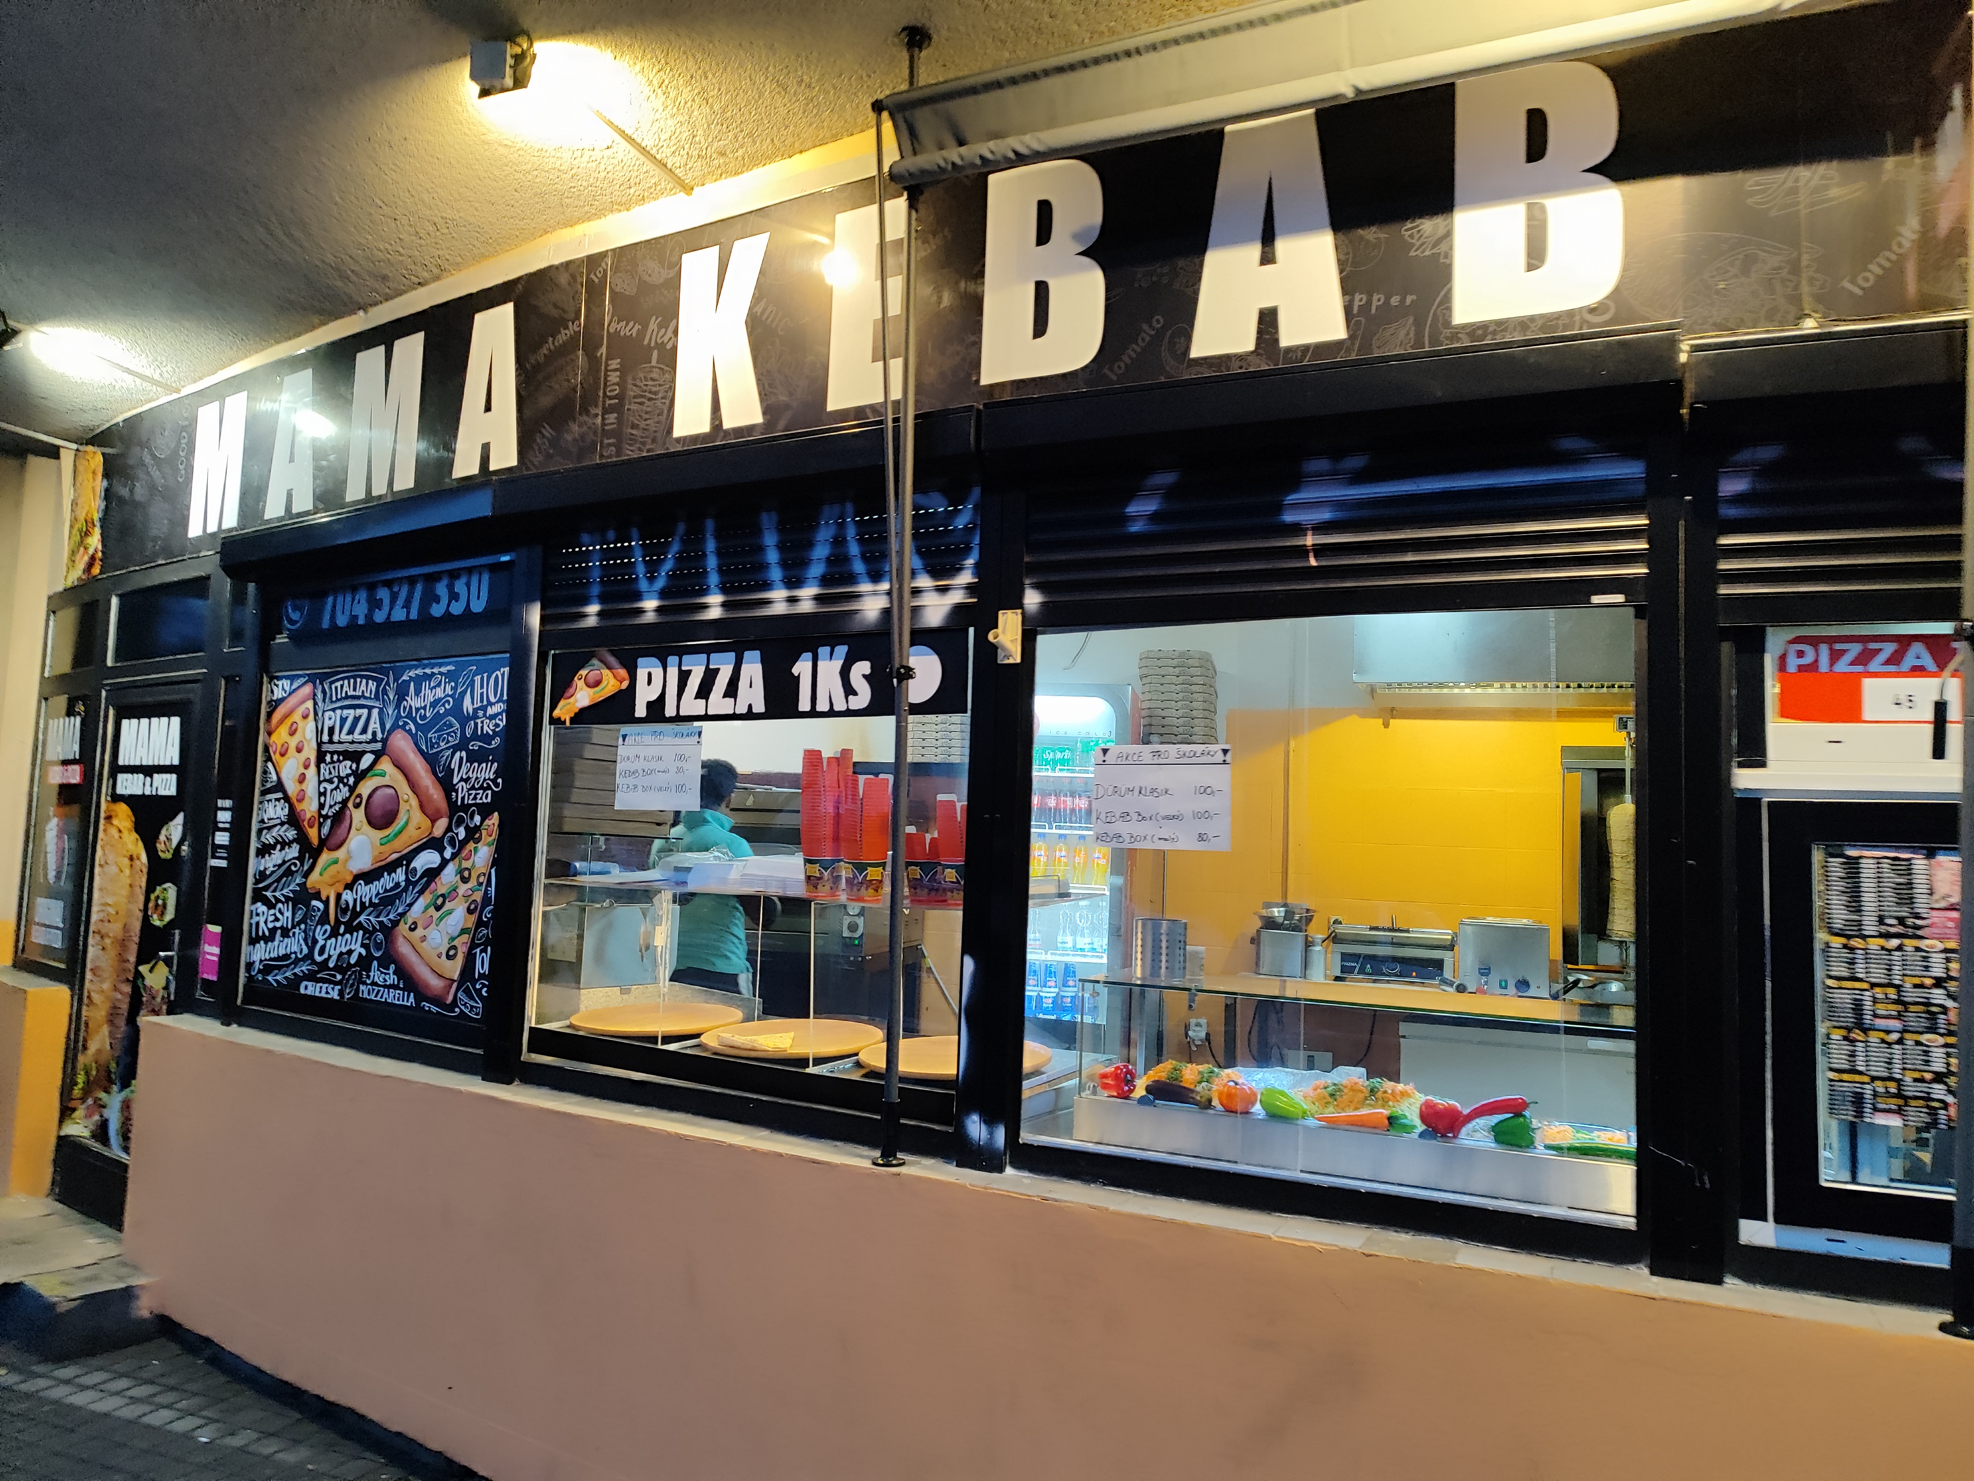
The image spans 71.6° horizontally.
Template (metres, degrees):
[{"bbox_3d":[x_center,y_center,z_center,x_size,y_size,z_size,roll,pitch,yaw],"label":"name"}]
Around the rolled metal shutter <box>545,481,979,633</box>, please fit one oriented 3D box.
[{"bbox_3d":[-0.614,-0.417,3.421,1.400,0.305,0.080,0,-4,31],"label":"rolled metal shutter"}]

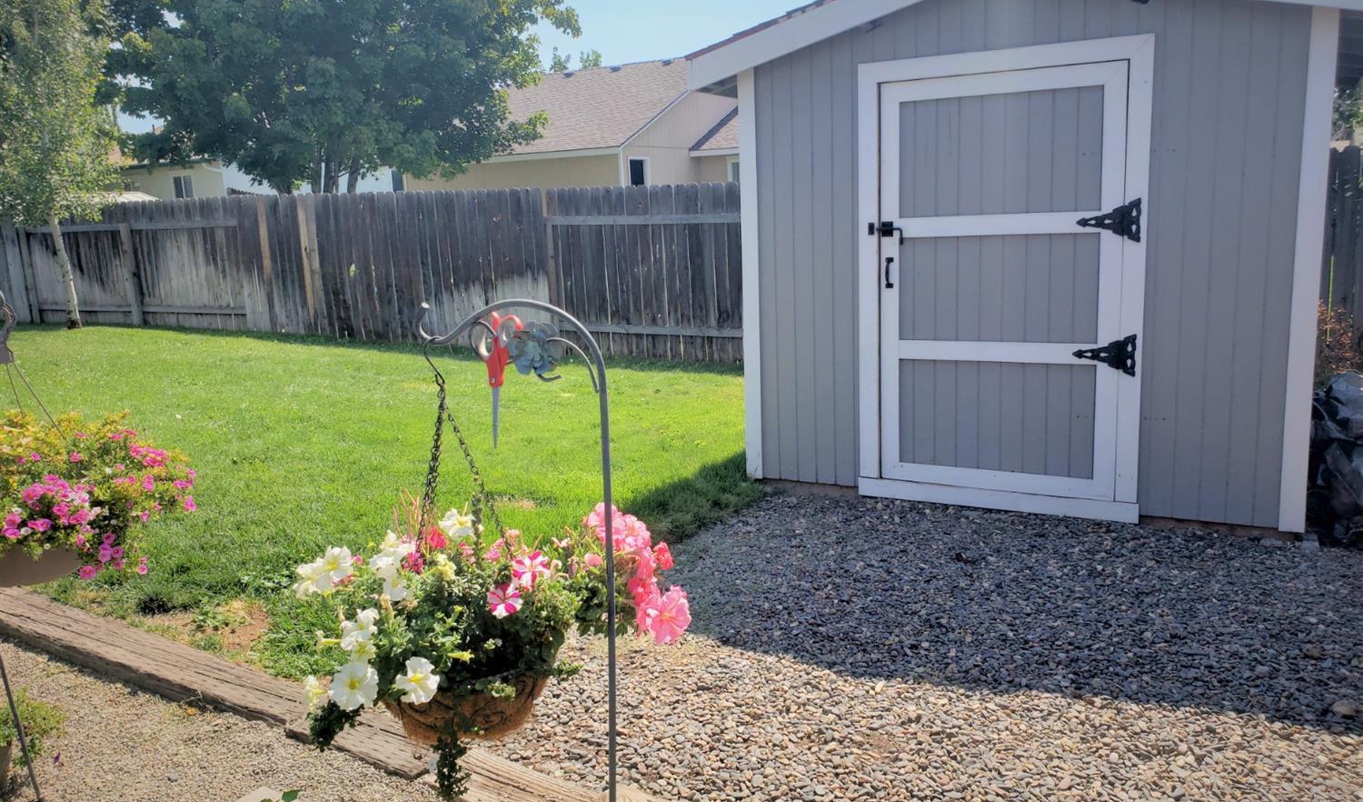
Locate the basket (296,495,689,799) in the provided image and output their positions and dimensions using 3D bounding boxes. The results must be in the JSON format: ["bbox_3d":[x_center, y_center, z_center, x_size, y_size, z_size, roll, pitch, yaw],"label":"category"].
[{"bbox_3d":[-0.307,0.395,1.670,0.600,0.440,0.480,-2,10,0],"label":"basket"}]

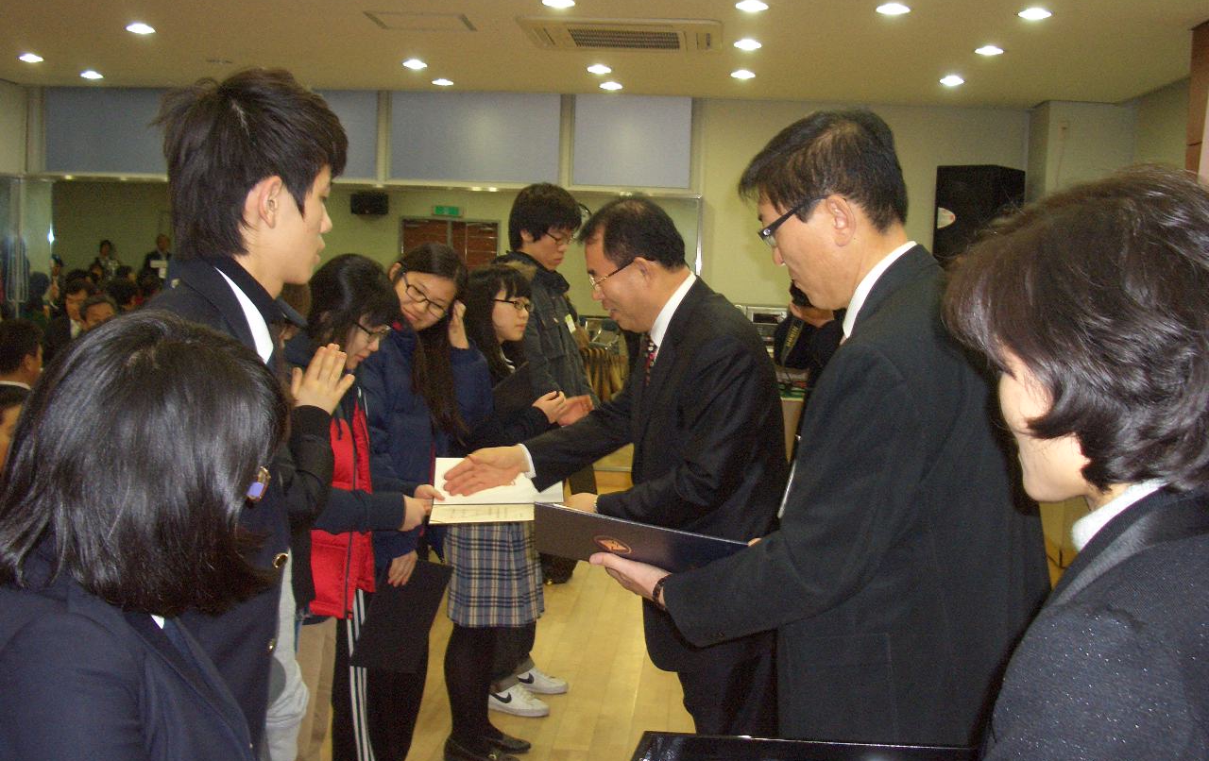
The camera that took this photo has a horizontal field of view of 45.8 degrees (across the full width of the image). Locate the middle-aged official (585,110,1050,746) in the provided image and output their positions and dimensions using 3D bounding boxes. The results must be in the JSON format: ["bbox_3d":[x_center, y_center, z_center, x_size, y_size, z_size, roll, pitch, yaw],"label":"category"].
[{"bbox_3d":[0.263,0.511,1.969,0.600,1.750,0.520,3,5,10],"label":"middle-aged official"}]

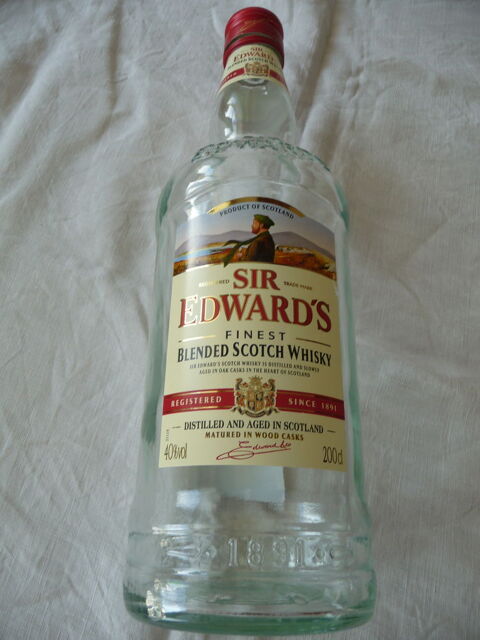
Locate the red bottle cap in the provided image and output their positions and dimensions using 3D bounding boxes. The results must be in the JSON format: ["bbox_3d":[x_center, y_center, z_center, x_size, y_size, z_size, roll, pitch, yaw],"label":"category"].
[{"bbox_3d":[0.010,-0.184,0.356,0.040,0.040,0.033,1,69,0],"label":"red bottle cap"}]

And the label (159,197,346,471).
[{"bbox_3d":[0.007,0.002,0.235,0.081,0.018,0.125,1,69,0],"label":"label"}]

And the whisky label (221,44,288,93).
[{"bbox_3d":[0.010,-0.154,0.344,0.051,0.051,0.033,2,69,-2],"label":"whisky label"}]

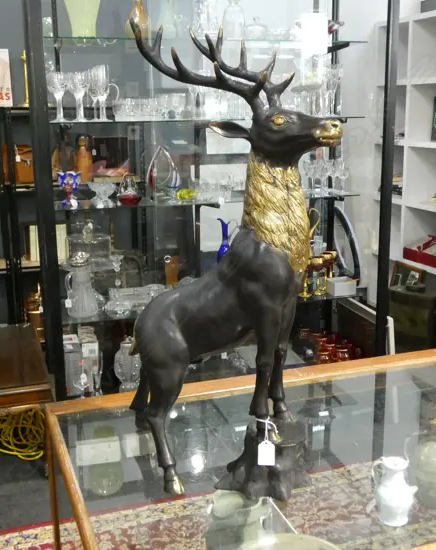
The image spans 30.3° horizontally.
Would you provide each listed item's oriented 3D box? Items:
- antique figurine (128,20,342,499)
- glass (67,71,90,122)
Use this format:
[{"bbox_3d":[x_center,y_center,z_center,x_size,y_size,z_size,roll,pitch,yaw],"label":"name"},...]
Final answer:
[{"bbox_3d":[-0.001,-0.025,1.258,0.400,0.710,0.240,5,14,22],"label":"antique figurine"},{"bbox_3d":[-0.513,-0.656,2.968,0.073,0.180,0.073,-4,13,-17],"label":"glass"}]

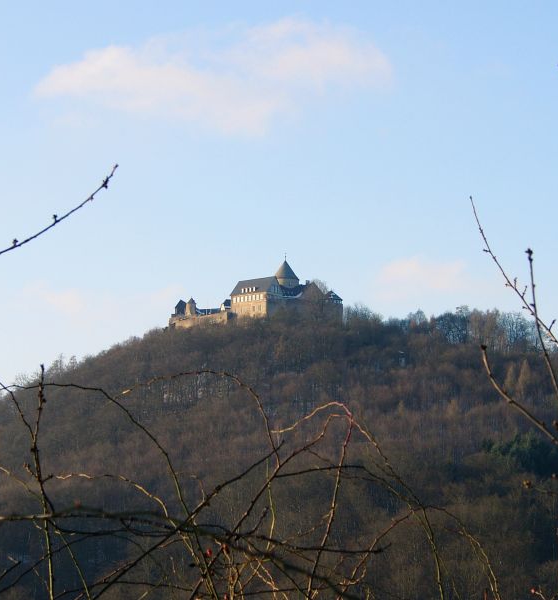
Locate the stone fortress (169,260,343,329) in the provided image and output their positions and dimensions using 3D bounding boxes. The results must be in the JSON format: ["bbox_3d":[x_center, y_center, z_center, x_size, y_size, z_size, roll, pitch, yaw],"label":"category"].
[{"bbox_3d":[-10.233,-2.618,1100.000,68.000,33.000,47.000,-6,-10,35],"label":"stone fortress"}]

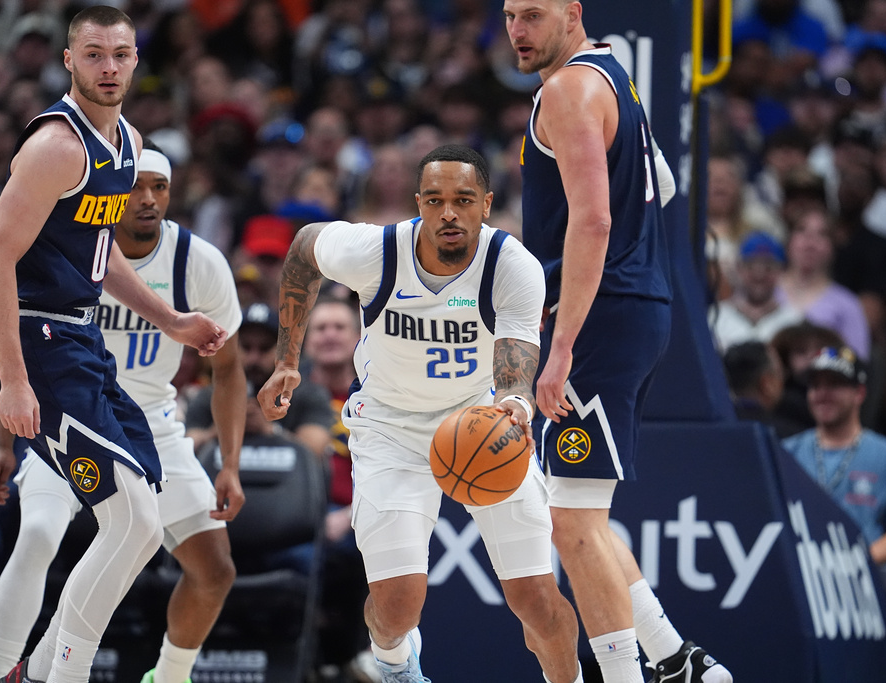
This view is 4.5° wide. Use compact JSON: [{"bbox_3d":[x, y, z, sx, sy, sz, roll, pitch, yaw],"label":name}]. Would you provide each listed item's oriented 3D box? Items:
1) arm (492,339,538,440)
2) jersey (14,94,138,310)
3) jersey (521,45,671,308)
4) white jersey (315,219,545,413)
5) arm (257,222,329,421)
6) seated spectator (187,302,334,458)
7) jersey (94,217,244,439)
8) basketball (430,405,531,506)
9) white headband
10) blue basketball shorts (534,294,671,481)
[{"bbox_3d":[0.174,0.111,27.380,0.120,0.250,0.280,0,-1,6],"label":"arm"},{"bbox_3d":[-0.896,-0.338,27.900,0.290,0.550,0.390,14,6,33],"label":"jersey"},{"bbox_3d":[0.379,-0.407,28.100,0.350,0.660,0.470,0,-1,9],"label":"jersey"},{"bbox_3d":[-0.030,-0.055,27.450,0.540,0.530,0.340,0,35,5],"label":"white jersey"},{"bbox_3d":[-0.365,-0.049,27.600,0.170,0.480,0.220,0,-1,9],"label":"arm"},{"bbox_3d":[-0.619,0.465,38.600,0.530,1.200,0.750,0,-1,9],"label":"seated spectator"},{"bbox_3d":[-0.768,-0.038,28.800,0.520,0.560,0.320,0,21,5],"label":"jersey"},{"bbox_3d":[0.088,0.274,27.200,0.240,0.240,0.240,0,-1,0],"label":"basketball"},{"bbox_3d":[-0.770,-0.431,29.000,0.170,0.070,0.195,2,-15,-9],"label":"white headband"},{"bbox_3d":[0.397,0.117,28.300,0.360,0.480,0.430,0,-1,5],"label":"blue basketball shorts"}]

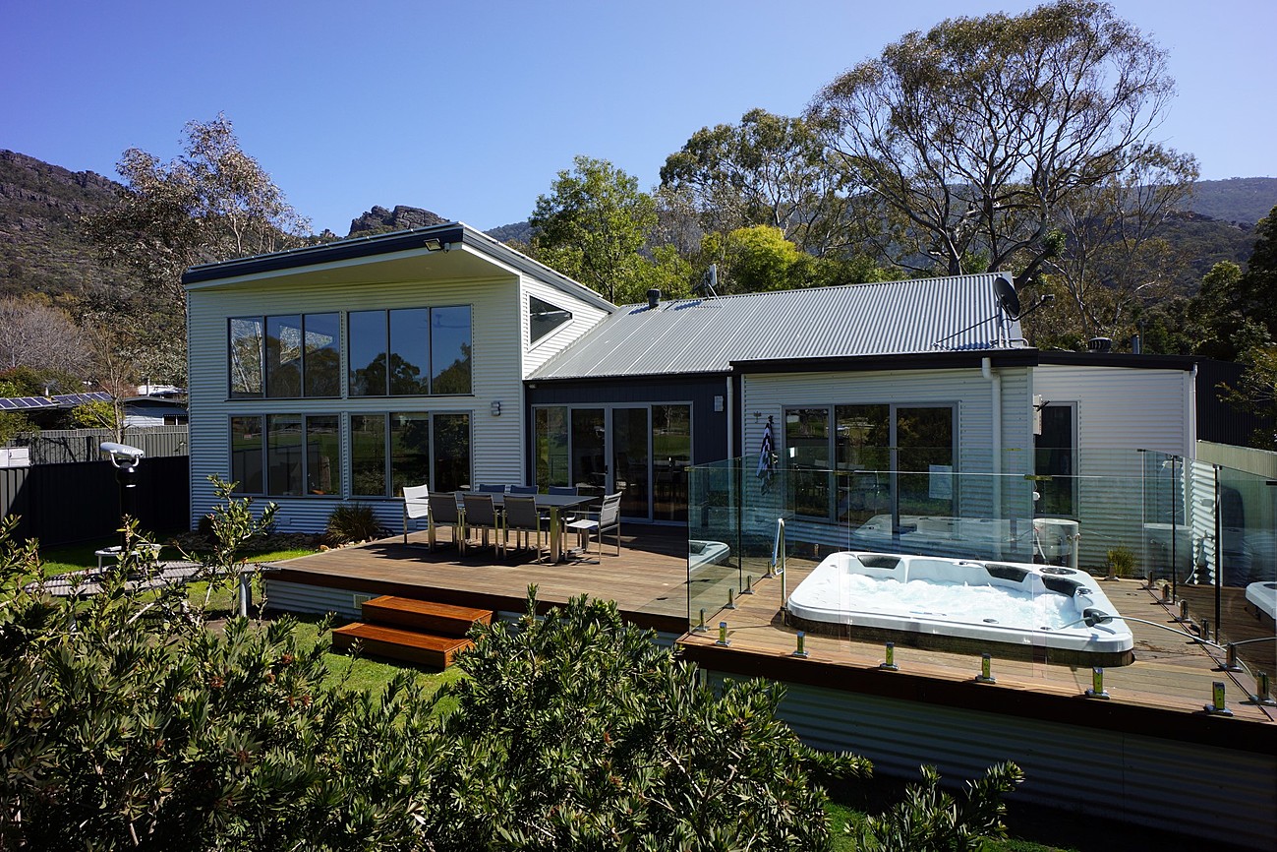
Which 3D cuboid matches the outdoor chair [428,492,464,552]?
[{"bbox_3d":[-2.598,1.348,9.570,0.570,0.870,0.600,0,1,25],"label":"outdoor chair"}]

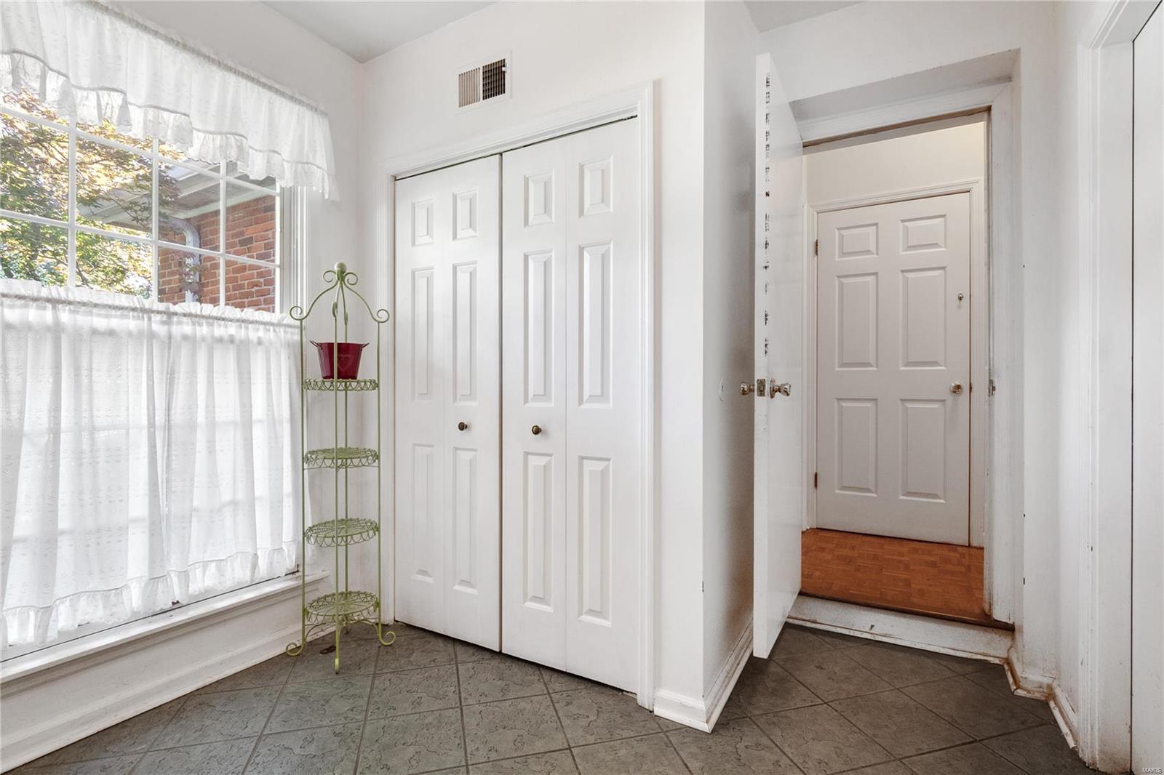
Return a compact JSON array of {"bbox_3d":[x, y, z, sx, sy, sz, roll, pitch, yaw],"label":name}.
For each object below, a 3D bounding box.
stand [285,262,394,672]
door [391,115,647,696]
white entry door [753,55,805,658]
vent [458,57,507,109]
[{"bbox_3d":[-0.984,0.284,2.118,0.310,1.591,0.310,0,0,28],"label":"stand"},{"bbox_3d":[-0.314,0.060,2.091,1.200,2.012,0.040,0,0,28],"label":"door"},{"bbox_3d":[0.795,-0.104,2.053,0.045,2.035,0.710,0,0,31],"label":"white entry door"},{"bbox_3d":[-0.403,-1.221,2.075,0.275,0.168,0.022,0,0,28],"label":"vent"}]

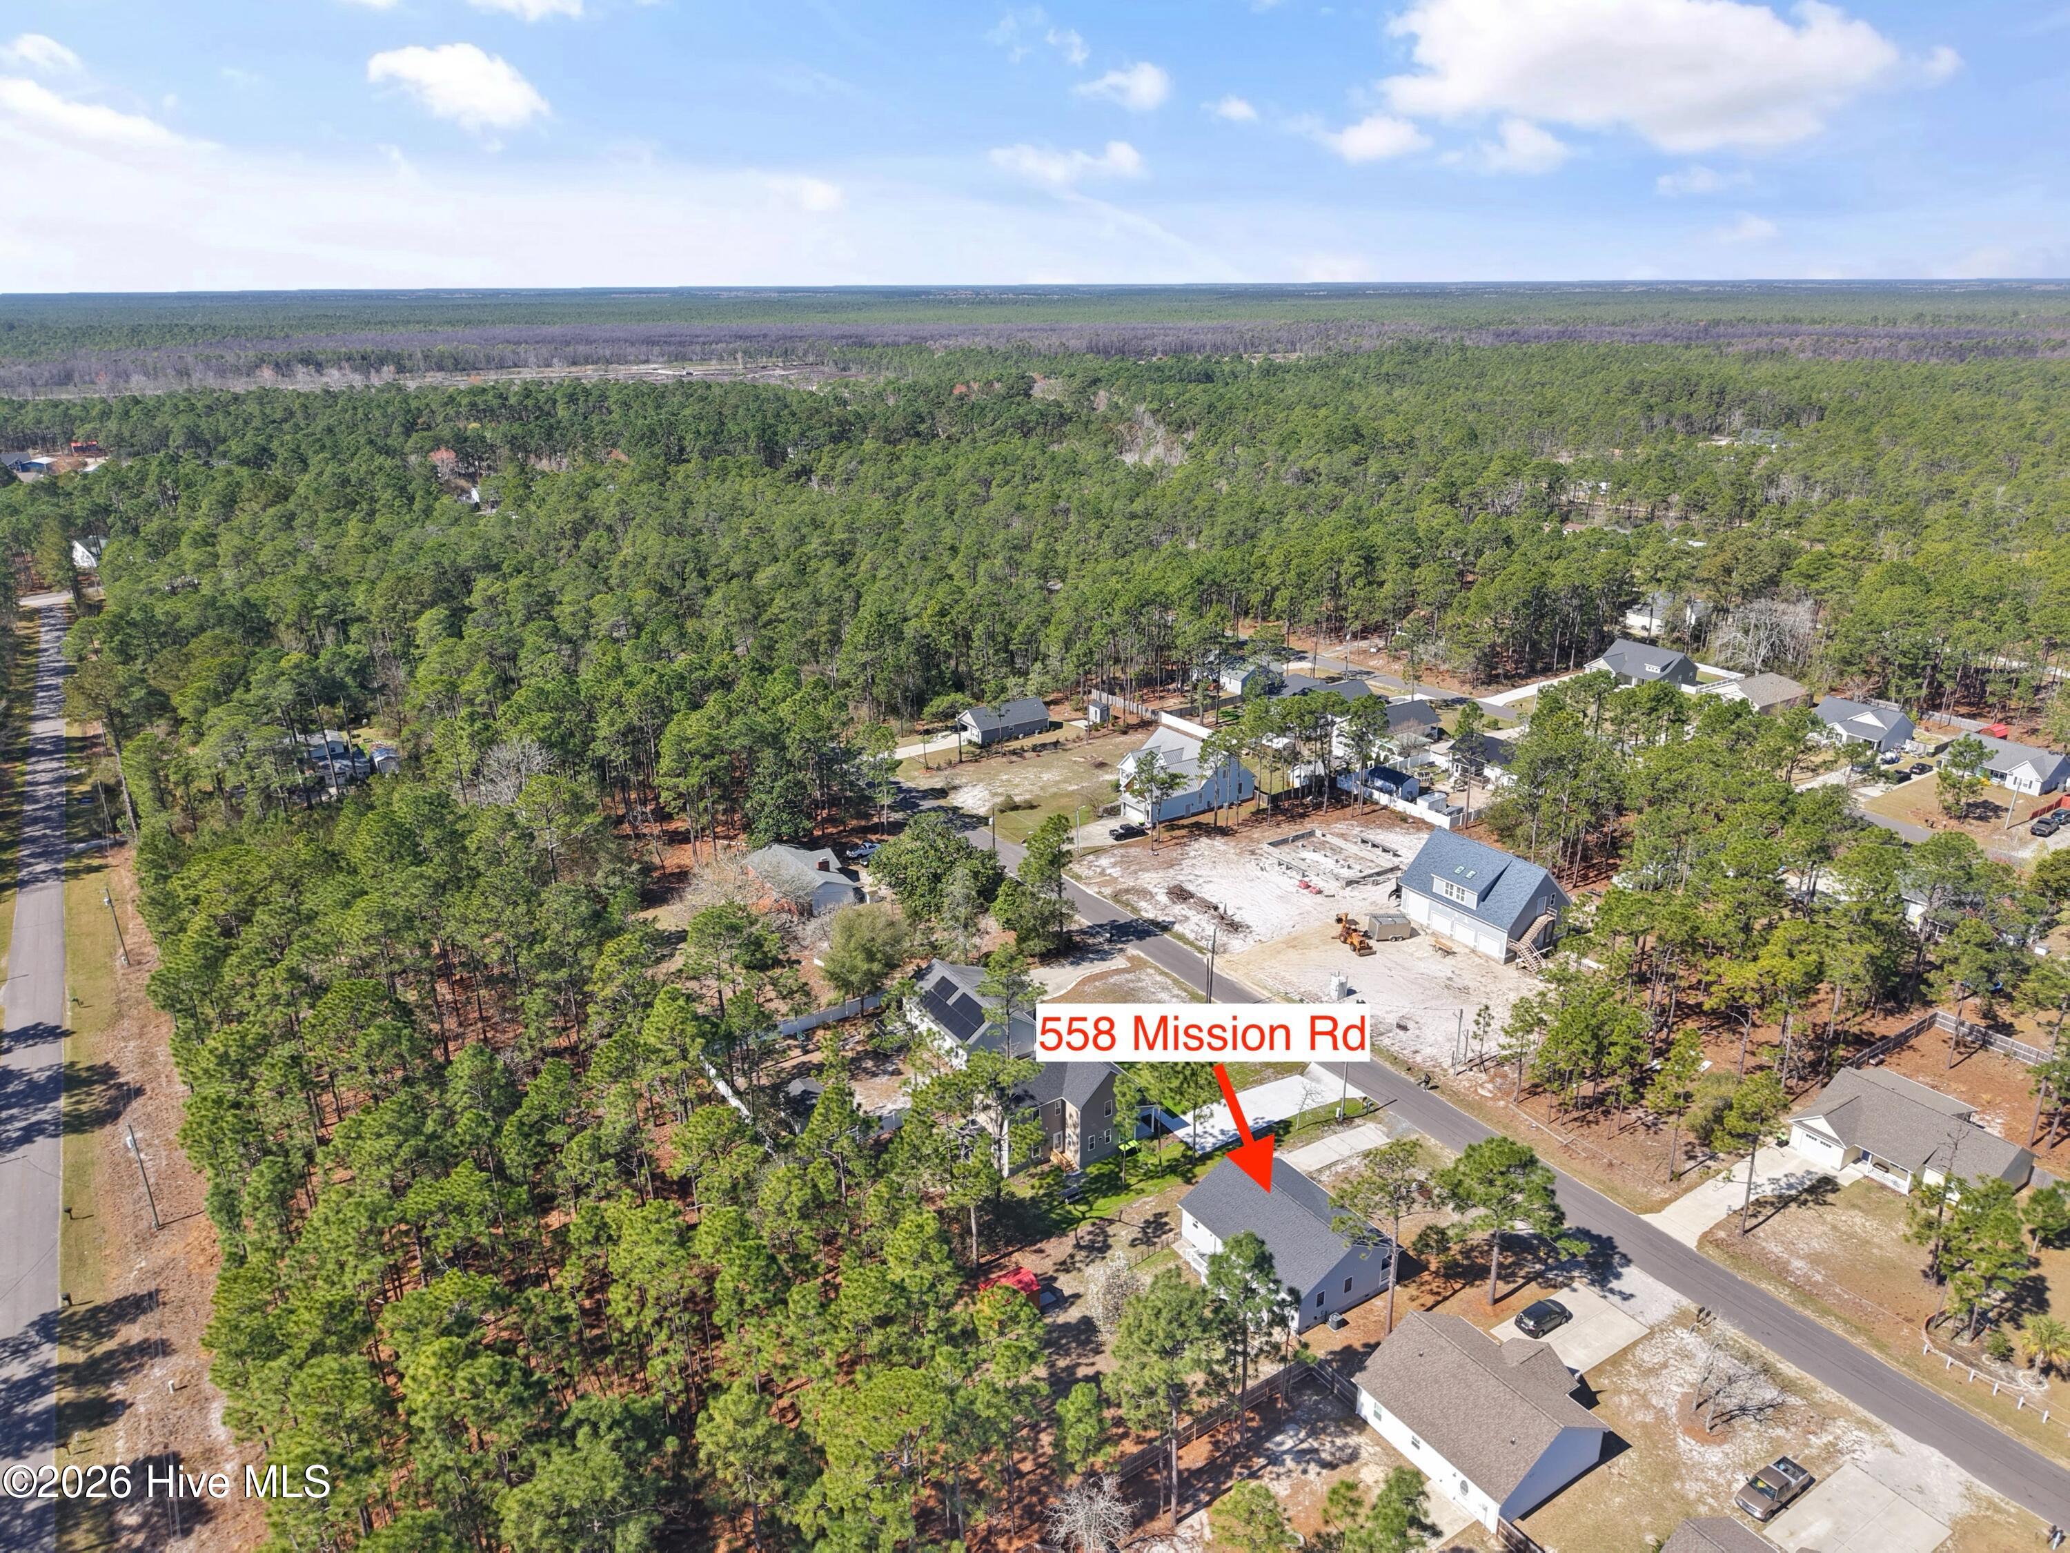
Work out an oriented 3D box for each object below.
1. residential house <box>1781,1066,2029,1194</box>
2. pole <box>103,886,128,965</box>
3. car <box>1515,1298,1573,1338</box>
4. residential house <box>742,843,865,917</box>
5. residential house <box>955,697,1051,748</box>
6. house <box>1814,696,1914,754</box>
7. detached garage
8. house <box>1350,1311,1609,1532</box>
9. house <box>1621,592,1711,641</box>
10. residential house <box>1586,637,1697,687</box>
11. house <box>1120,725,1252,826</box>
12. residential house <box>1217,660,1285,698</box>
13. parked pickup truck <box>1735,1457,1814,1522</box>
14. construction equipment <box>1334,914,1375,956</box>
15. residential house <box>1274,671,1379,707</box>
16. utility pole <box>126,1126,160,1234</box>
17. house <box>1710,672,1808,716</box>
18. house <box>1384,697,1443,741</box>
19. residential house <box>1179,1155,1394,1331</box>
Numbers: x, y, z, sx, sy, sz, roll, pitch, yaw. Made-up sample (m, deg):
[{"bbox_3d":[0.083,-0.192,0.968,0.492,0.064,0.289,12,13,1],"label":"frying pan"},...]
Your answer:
[{"bbox_3d":[78.774,31.606,127.509,15.820,5.210,15.730,-12,22,-31],"label":"residential house"},{"bbox_3d":[-106.307,17.531,166.118,0.700,9.840,0.500,-13,22,-30],"label":"pole"},{"bbox_3d":[38.392,40.628,108.040,4.300,1.470,1.740,-12,22,-31],"label":"car"},{"bbox_3d":[-29.806,12.804,185.899,10.743,4.764,16.216,-12,22,-30],"label":"residential house"},{"bbox_3d":[-5.604,-10.016,250.938,14.493,5.068,8.919,-13,23,-32],"label":"residential house"},{"bbox_3d":[139.581,-9.190,244.036,12.770,5.980,14.392,-12,22,-30],"label":"house"},{"bbox_3d":[54.470,13.454,173.281,12.090,9.930,16.610,-12,22,-31],"label":"detached garage"},{"bbox_3d":[30.742,42.173,97.524,12.780,5.500,13.020,-12,22,-31],"label":"house"},{"bbox_3d":[141.063,-36.148,320.261,13.760,6.390,13.760,-11,22,-28],"label":"house"},{"bbox_3d":[117.817,-21.613,278.281,16.320,6.680,14.450,-12,22,-31],"label":"residential house"},{"bbox_3d":[20.585,-0.710,217.247,20.777,9.122,16.824,-13,23,-32],"label":"house"},{"bbox_3d":[41.872,-19.956,277.196,12.190,5.310,8.260,-12,22,-31],"label":"residential house"},{"bbox_3d":[47.788,45.961,92.862,5.600,1.780,1.880,-13,23,-32],"label":"parked pickup truck"},{"bbox_3d":[37.734,18.356,169.686,2.250,3.300,5.900,-8,20,-20],"label":"construction equipment"},{"bbox_3d":[52.424,-15.200,264.073,15.912,5.473,15.203,-12,22,-30],"label":"residential house"},{"bbox_3d":[-74.147,33.383,119.167,0.700,10.092,0.500,-13,22,-30],"label":"utility pole"},{"bbox_3d":[131.997,-15.214,261.437,15.820,5.410,11.500,-12,22,-31],"label":"house"},{"bbox_3d":[61.978,-9.152,245.903,13.480,5.777,9.527,-12,22,-30],"label":"house"},{"bbox_3d":[20.268,36.237,114.788,10.660,6.130,14.600,-12,22,-31],"label":"residential house"}]

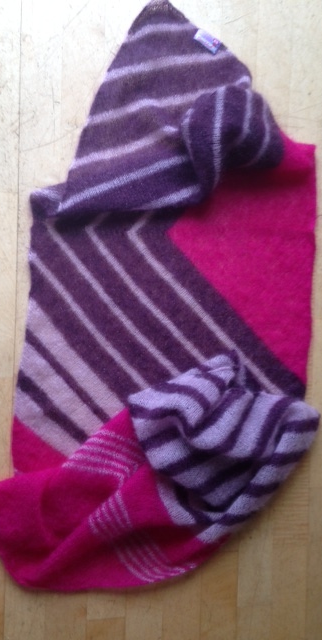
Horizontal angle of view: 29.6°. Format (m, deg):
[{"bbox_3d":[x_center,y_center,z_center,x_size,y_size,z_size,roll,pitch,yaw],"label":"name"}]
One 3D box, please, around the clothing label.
[{"bbox_3d":[0.076,-0.463,1.014,0.044,0.003,0.020,30,84,-12],"label":"clothing label"}]

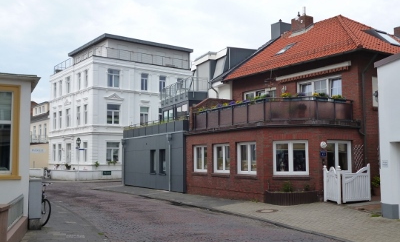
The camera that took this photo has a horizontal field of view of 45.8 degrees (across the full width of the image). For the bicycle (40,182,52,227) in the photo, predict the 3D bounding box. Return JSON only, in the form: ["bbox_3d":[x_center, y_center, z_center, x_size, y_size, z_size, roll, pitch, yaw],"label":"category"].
[{"bbox_3d":[-4.394,2.216,12.646,0.600,1.100,1.780,4,-7,-42],"label":"bicycle"}]

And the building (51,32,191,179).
[{"bbox_3d":[-9.481,-0.804,55.781,12.509,14.677,13.297,3,-6,-36],"label":"building"}]

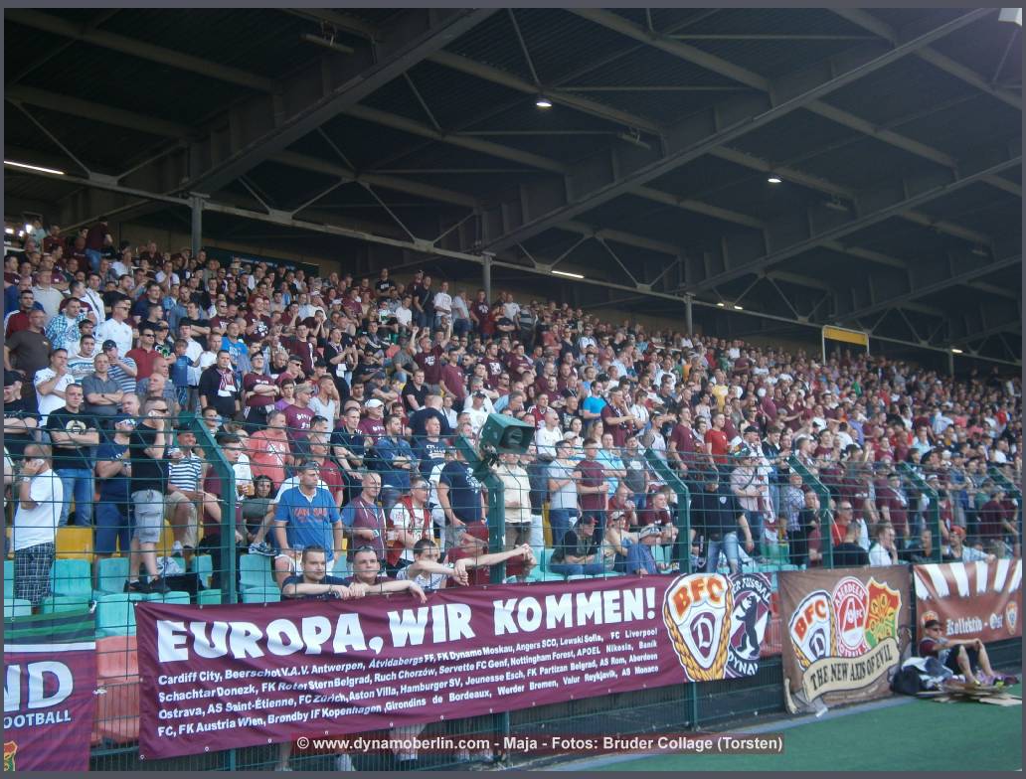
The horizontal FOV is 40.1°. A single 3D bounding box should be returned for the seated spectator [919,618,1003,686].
[{"bbox_3d":[5.009,2.954,15.800,0.920,0.800,0.520,-3,-7,17],"label":"seated spectator"}]

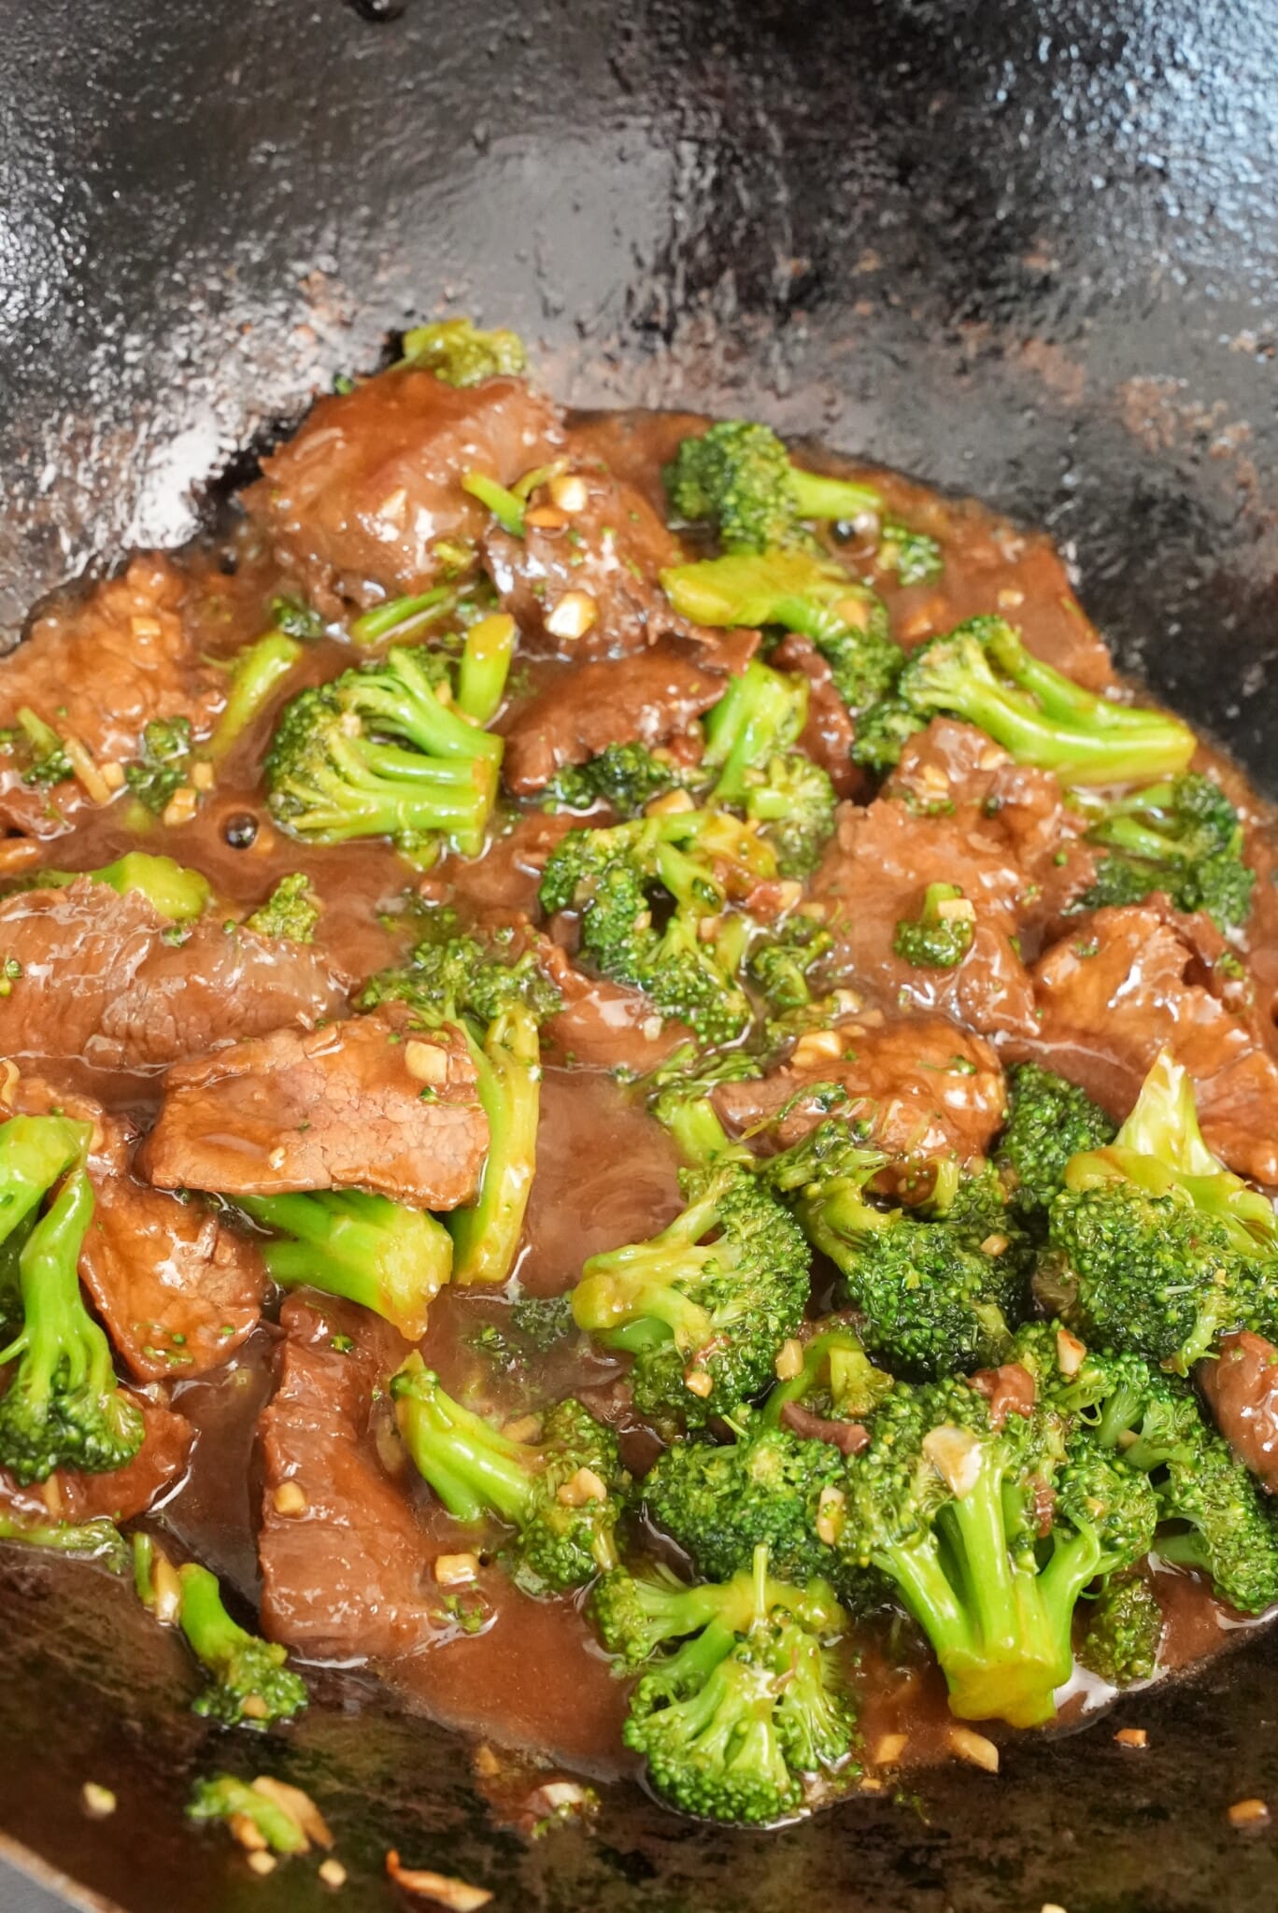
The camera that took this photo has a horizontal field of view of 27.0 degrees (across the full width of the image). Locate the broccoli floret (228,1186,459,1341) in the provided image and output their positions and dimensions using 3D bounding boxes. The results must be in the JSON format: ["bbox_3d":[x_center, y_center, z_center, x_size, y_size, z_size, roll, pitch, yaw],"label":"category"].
[{"bbox_3d":[-0.054,0.052,0.456,0.046,0.025,0.028,14,53,18],"label":"broccoli floret"}]

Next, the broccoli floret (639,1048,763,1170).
[{"bbox_3d":[0.012,0.028,0.492,0.020,0.017,0.023,-15,58,-11],"label":"broccoli floret"}]

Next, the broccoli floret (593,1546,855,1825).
[{"bbox_3d":[0.014,0.115,0.421,0.036,0.029,0.038,18,74,14],"label":"broccoli floret"}]

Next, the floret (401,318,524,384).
[{"bbox_3d":[-0.039,-0.131,0.588,0.024,0.026,0.028,13,33,-51],"label":"floret"}]

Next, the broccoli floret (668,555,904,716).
[{"bbox_3d":[0.030,-0.069,0.567,0.051,0.026,0.030,26,55,5],"label":"broccoli floret"}]

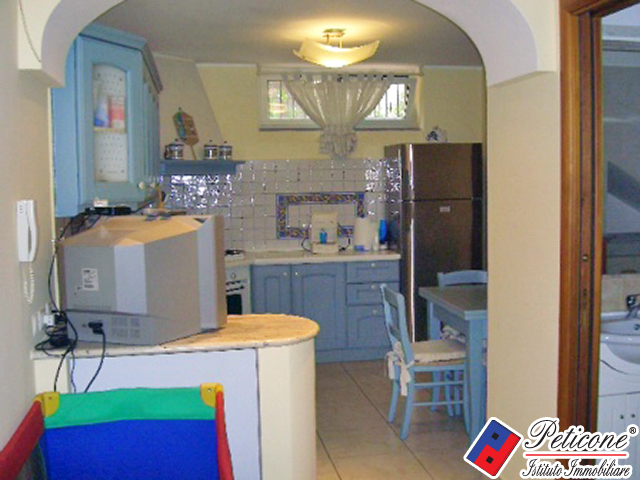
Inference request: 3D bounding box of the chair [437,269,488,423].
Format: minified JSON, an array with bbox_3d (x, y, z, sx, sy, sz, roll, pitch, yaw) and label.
[{"bbox_3d":[1.055,0.664,4.819,0.410,0.860,0.460,-2,5,-10],"label":"chair"}]

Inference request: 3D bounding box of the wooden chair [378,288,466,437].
[{"bbox_3d":[0.633,0.708,4.362,0.450,0.860,0.410,-2,5,-10],"label":"wooden chair"}]

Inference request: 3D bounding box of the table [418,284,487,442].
[{"bbox_3d":[1.159,0.732,4.466,0.880,0.780,0.880,-2,5,-10],"label":"table"}]

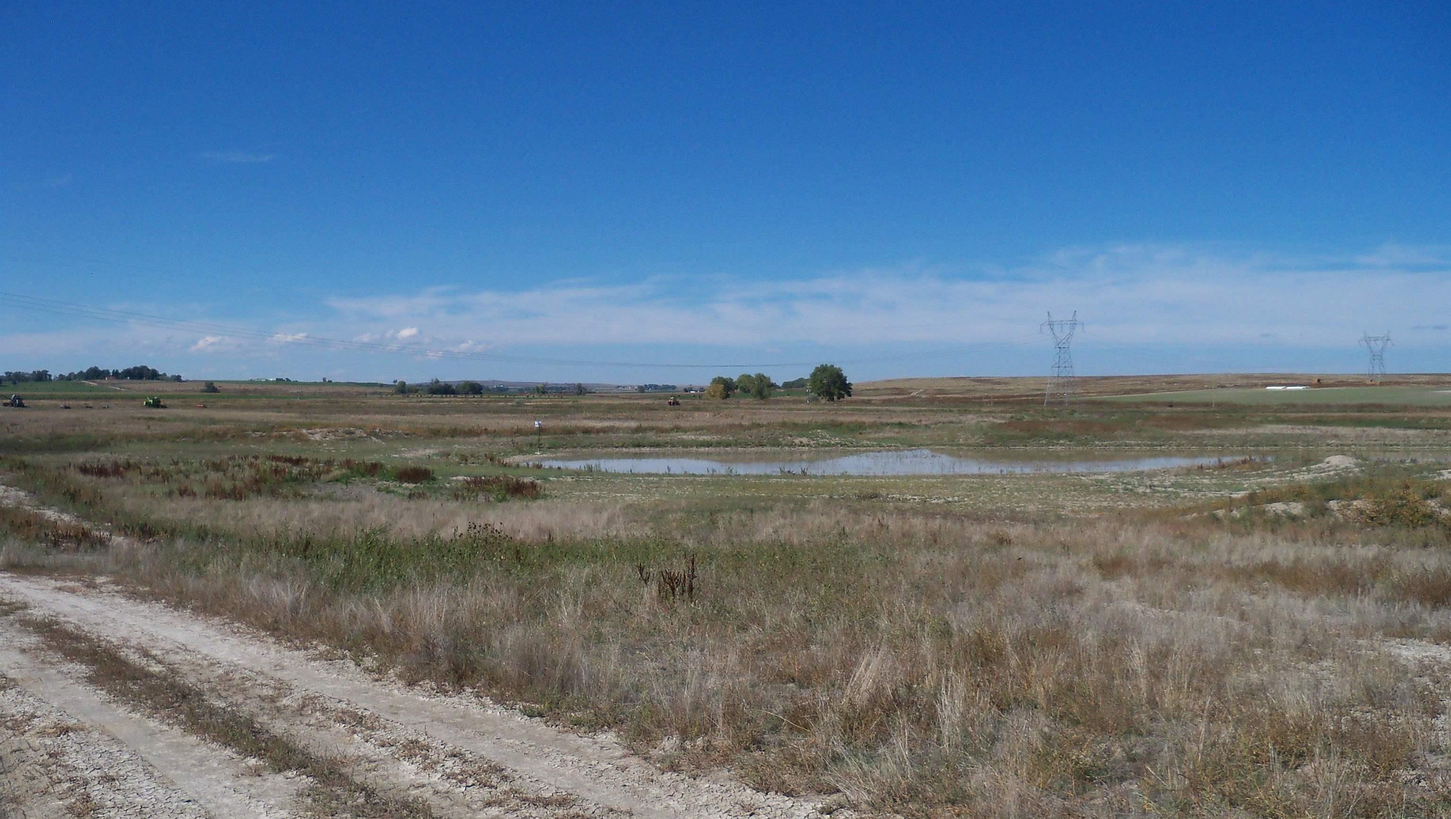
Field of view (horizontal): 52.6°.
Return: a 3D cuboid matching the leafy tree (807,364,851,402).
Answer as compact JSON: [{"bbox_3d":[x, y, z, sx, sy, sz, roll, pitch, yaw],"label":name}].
[{"bbox_3d":[44.074,-11.258,620.000,18.200,16.000,17.500,0,1,4],"label":"leafy tree"}]

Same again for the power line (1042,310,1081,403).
[{"bbox_3d":[113.595,-17.211,495.000,16.000,32.200,8.000,1,1,41],"label":"power line"}]

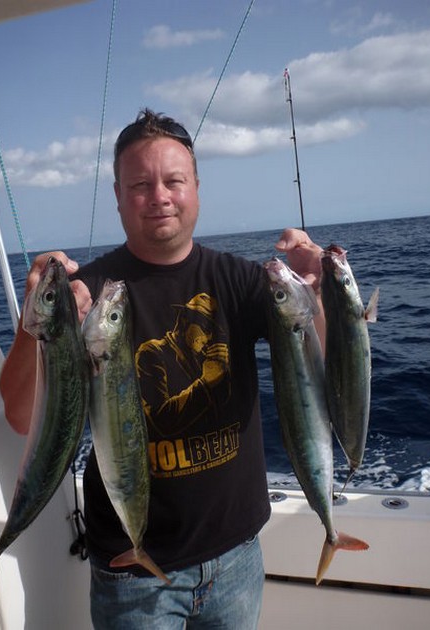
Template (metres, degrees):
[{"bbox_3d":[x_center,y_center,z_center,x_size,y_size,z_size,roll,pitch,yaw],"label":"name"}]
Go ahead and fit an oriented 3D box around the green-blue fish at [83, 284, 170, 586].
[{"bbox_3d":[-0.166,0.223,0.940,0.115,0.571,0.080,-3,8,6],"label":"green-blue fish"}]

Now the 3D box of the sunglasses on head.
[{"bbox_3d":[-0.123,-0.336,1.044,0.150,0.050,0.130,-6,-23,-9],"label":"sunglasses on head"}]

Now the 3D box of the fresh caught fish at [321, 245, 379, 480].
[{"bbox_3d":[0.265,0.123,1.030,0.102,0.521,0.080,-12,14,-35],"label":"fresh caught fish"}]

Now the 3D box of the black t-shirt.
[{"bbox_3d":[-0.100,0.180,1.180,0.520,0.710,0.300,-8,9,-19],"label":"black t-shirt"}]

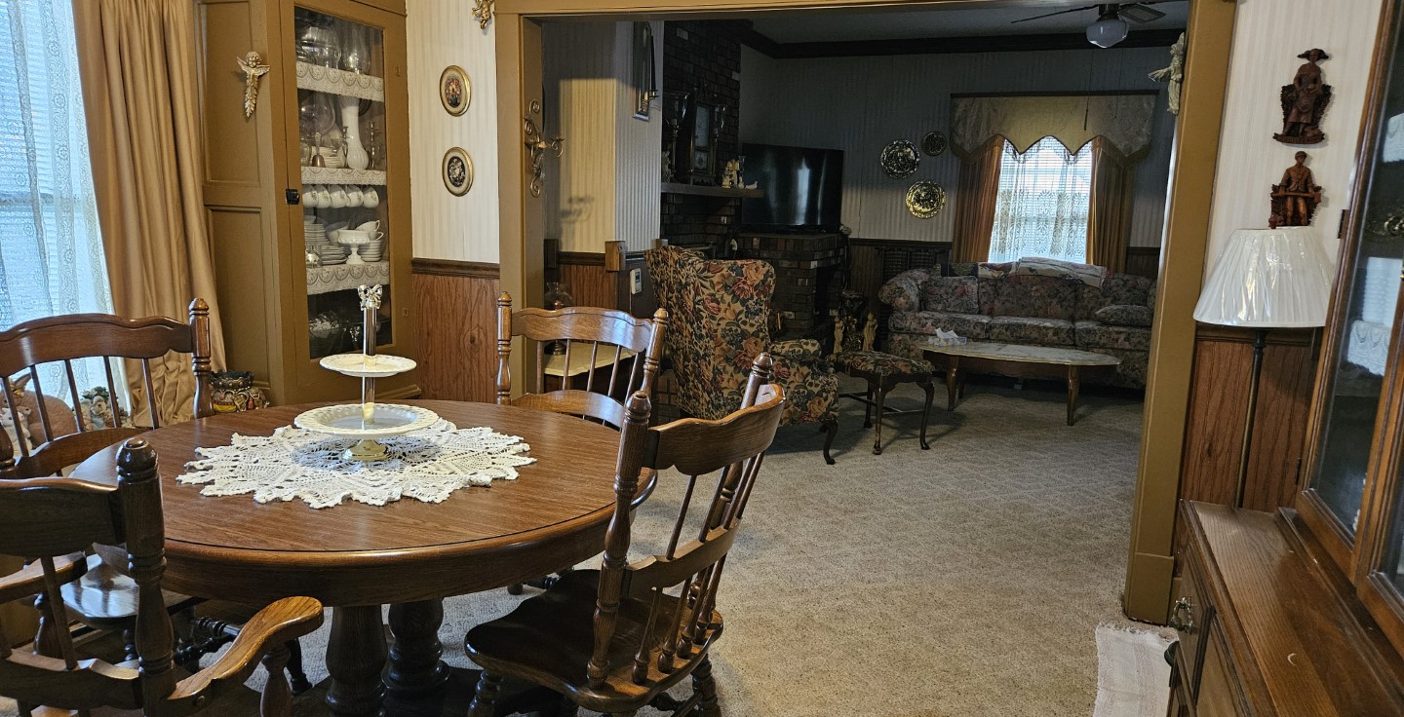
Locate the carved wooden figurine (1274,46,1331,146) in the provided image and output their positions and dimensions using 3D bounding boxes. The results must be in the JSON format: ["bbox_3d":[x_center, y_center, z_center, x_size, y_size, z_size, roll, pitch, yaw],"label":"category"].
[{"bbox_3d":[1.750,-0.763,2.715,0.135,0.268,0.070,4,11,17],"label":"carved wooden figurine"}]

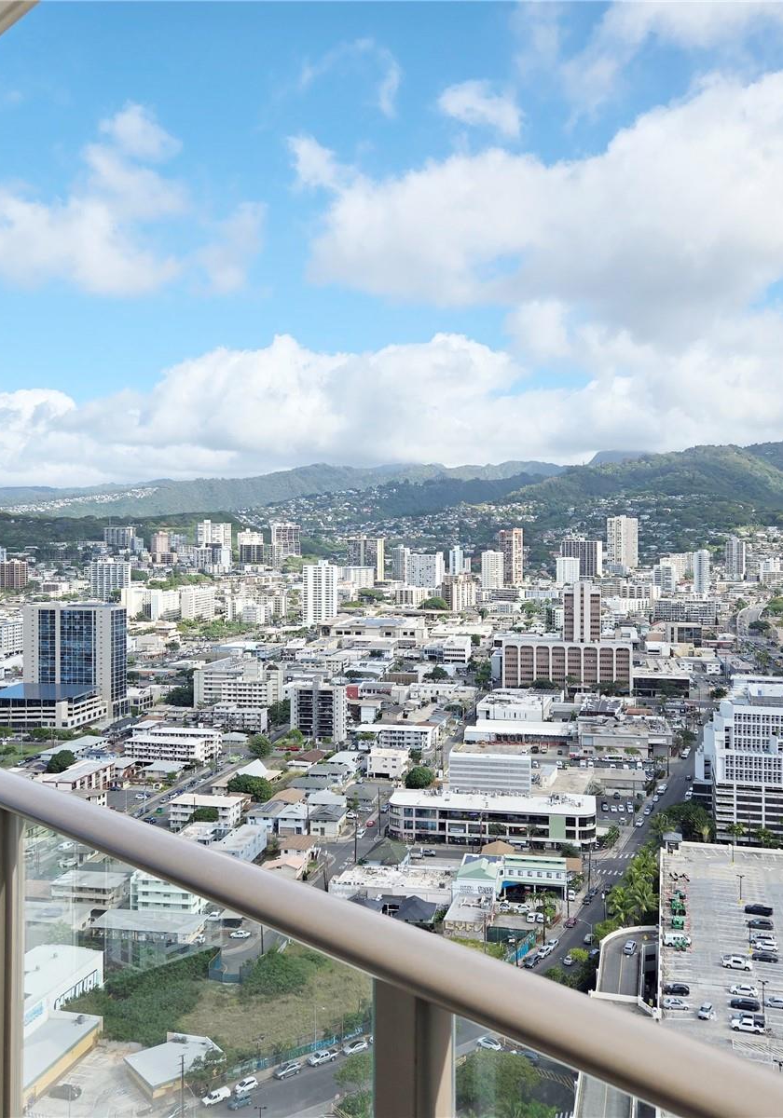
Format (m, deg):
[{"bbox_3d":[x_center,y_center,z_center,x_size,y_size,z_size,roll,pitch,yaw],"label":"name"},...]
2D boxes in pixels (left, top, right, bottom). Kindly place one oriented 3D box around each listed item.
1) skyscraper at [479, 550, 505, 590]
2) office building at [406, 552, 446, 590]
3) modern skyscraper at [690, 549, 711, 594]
[{"bbox_3d":[132.730,17.720,1300.830,26.290,53.350,18.200,0,1,18],"label":"skyscraper"},{"bbox_3d":[46.220,16.100,1328.020,43.000,49.500,26.000,0,1,14],"label":"office building"},{"bbox_3d":[388.860,15.790,1245.000,23.040,56.050,23.040,0,1,15],"label":"modern skyscraper"}]

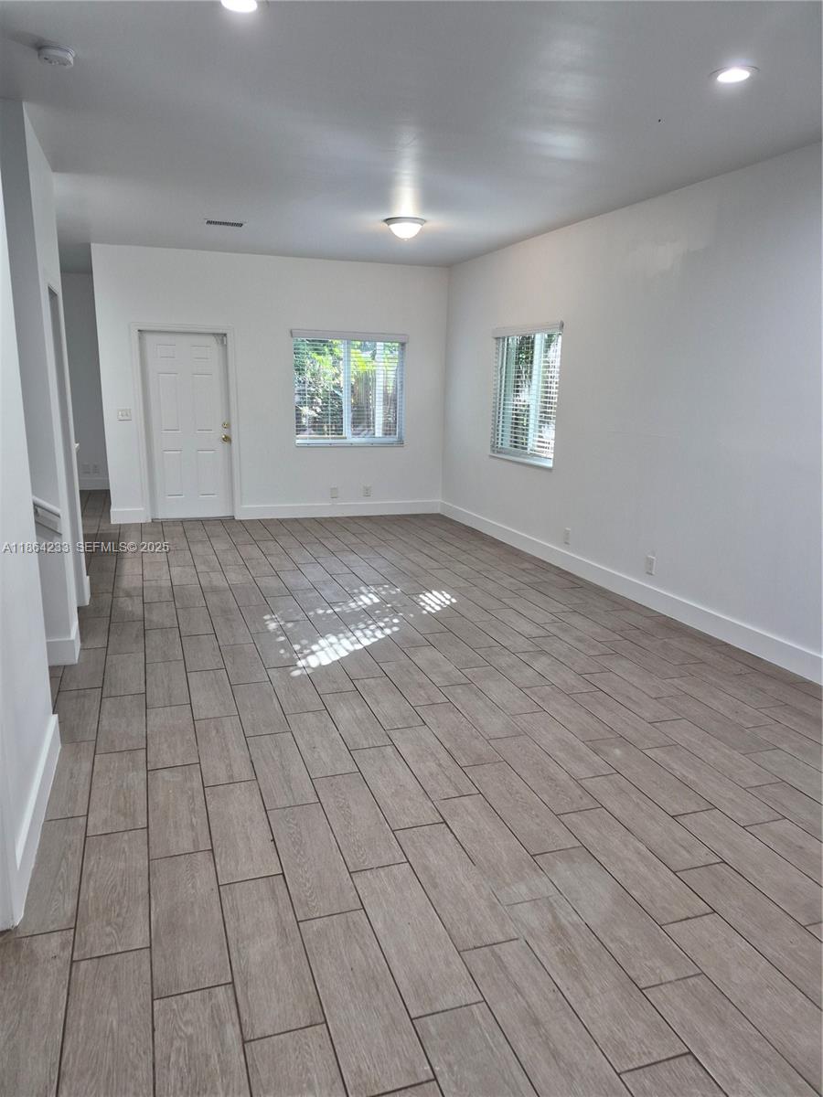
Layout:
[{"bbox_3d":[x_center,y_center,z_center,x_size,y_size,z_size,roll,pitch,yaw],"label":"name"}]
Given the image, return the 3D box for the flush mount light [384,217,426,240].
[{"bbox_3d":[-0.054,-2.618,6.000,0.352,0.149,0.352,1,13,0],"label":"flush mount light"}]

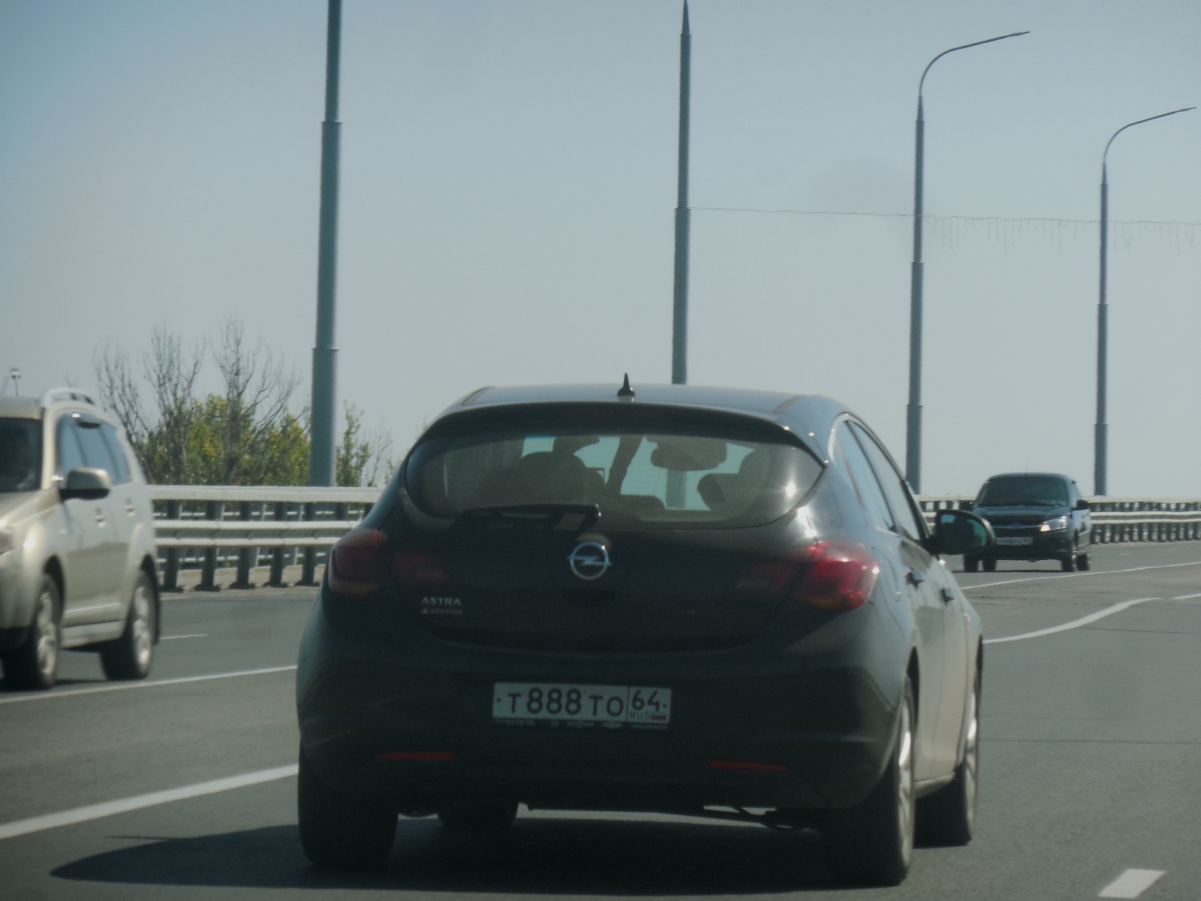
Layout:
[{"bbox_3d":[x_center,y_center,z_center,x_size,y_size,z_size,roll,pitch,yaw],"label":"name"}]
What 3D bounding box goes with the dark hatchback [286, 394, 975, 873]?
[{"bbox_3d":[0.210,0.530,24.650,1.840,1.510,4.420,1,0,7],"label":"dark hatchback"}]

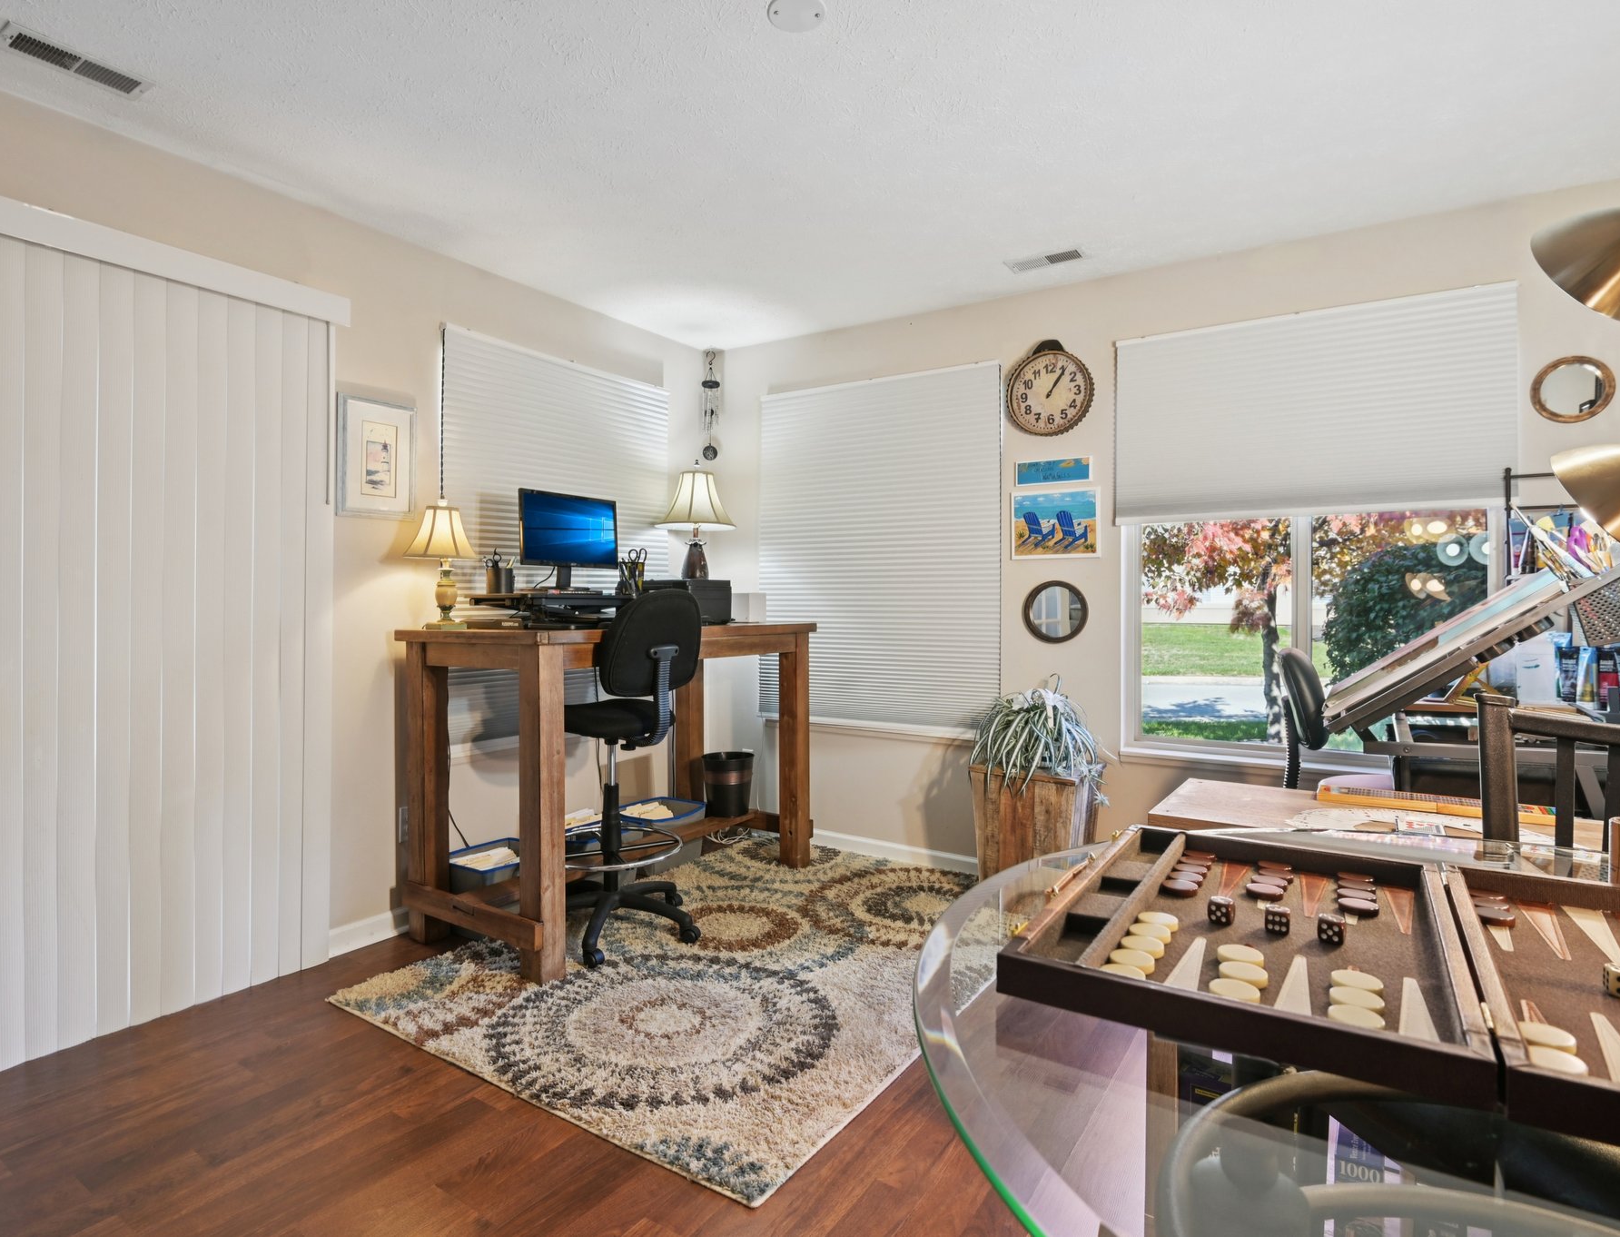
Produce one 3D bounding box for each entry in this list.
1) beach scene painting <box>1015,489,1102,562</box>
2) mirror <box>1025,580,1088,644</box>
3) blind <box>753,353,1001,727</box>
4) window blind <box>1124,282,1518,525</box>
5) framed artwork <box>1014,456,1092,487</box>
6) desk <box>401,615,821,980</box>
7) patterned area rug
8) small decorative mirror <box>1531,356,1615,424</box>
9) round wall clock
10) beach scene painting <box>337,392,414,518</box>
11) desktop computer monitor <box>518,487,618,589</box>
[{"bbox_3d":[0.988,-0.382,3.332,0.355,0.280,0.020,1,1,32],"label":"beach scene painting"},{"bbox_3d":[1.006,-0.024,3.383,0.260,0.256,0.022,0,1,30],"label":"mirror"},{"bbox_3d":[0.286,-0.294,3.772,1.202,1.568,0.051,0,1,30],"label":"blind"},{"bbox_3d":[1.684,-0.706,2.864,1.190,0.700,0.050,1,1,32],"label":"window blind"},{"bbox_3d":[0.998,-0.600,3.380,0.301,0.101,0.020,0,1,30],"label":"framed artwork"},{"bbox_3d":[-0.710,0.573,3.315,0.771,1.083,1.513,0,1,34],"label":"desk"},{"bbox_3d":[-0.174,1.108,2.867,1.576,0.022,2.071,0,1,34],"label":"patterned area rug"},{"bbox_3d":[2.308,-0.694,2.496,0.195,0.203,0.025,1,1,32],"label":"small decorative mirror"},{"bbox_3d":[0.954,-0.933,3.327,0.350,0.385,0.060,1,1,32],"label":"round wall clock"},{"bbox_3d":[-1.488,-0.545,2.840,0.022,0.401,0.269,0,1,35],"label":"beach scene painting"},{"bbox_3d":[-0.917,-0.294,3.151,0.190,0.362,0.462,1,1,35],"label":"desktop computer monitor"}]

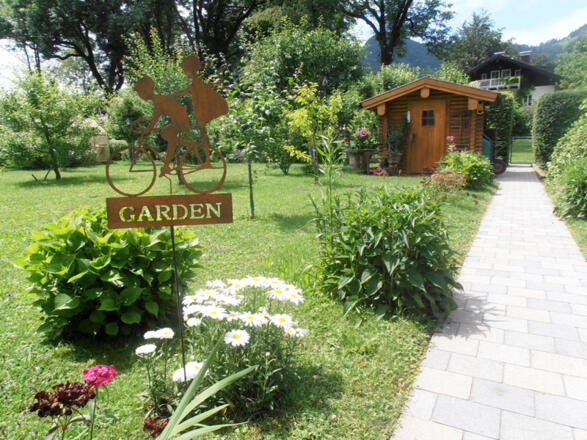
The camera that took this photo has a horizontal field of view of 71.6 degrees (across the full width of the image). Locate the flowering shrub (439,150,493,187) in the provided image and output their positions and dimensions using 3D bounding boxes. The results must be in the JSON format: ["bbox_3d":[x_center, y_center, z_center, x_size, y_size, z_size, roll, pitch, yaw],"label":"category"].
[{"bbox_3d":[3.540,-1.101,8.432,1.050,0.720,0.900,3,11,22],"label":"flowering shrub"}]

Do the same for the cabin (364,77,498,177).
[{"bbox_3d":[4.153,-2.717,12.092,3.460,2.540,2.900,4,12,28],"label":"cabin"}]

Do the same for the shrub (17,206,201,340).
[{"bbox_3d":[-0.980,0.234,2.412,1.020,0.550,0.900,-6,11,-22],"label":"shrub"}]

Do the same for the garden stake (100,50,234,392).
[{"bbox_3d":[-0.422,0.058,1.435,0.423,1.215,0.030,-4,11,-9],"label":"garden stake"}]

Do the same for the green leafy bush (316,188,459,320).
[{"bbox_3d":[0.559,0.147,2.524,0.870,0.650,0.780,0,11,13],"label":"green leafy bush"}]

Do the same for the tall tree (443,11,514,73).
[{"bbox_3d":[20.543,-14.739,43.550,8.500,13.800,8.500,3,11,24],"label":"tall tree"}]

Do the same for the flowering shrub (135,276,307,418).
[{"bbox_3d":[-0.247,0.438,1.566,0.570,0.410,0.400,-4,11,-10],"label":"flowering shrub"}]

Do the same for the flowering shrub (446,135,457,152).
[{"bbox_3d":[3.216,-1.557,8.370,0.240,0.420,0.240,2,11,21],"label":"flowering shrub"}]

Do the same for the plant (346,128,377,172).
[{"bbox_3d":[2.049,-2.076,12.260,0.900,1.350,0.800,0,11,9],"label":"plant"}]

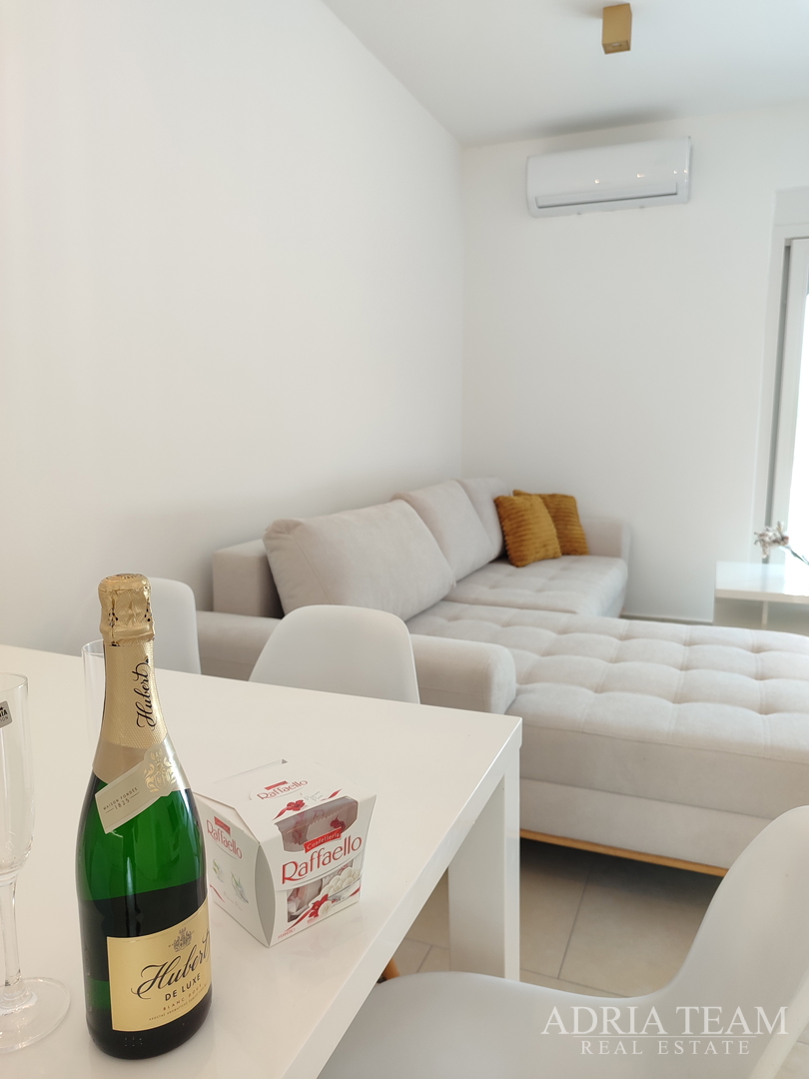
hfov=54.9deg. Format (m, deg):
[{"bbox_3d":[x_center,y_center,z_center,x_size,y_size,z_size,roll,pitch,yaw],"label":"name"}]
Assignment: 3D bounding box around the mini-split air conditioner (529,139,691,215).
[{"bbox_3d":[1.063,-1.886,4.076,0.810,0.282,0.200,3,9,22],"label":"mini-split air conditioner"}]

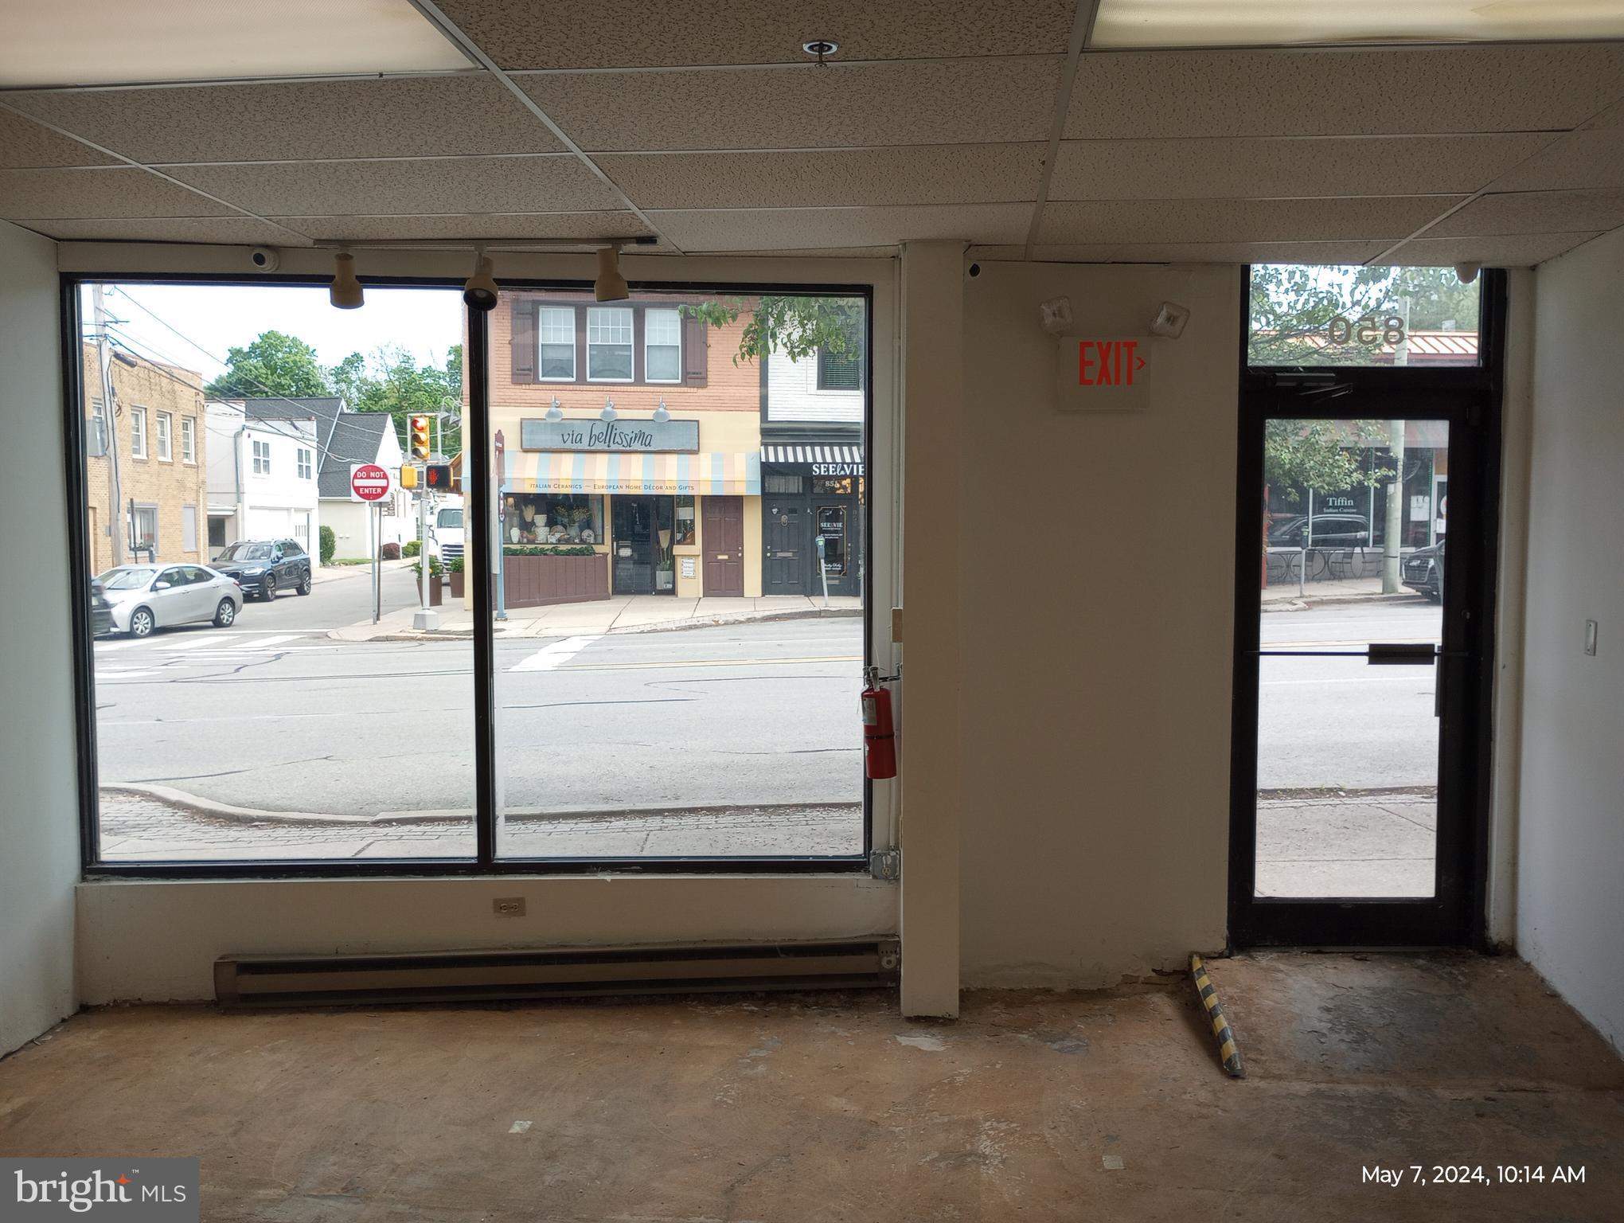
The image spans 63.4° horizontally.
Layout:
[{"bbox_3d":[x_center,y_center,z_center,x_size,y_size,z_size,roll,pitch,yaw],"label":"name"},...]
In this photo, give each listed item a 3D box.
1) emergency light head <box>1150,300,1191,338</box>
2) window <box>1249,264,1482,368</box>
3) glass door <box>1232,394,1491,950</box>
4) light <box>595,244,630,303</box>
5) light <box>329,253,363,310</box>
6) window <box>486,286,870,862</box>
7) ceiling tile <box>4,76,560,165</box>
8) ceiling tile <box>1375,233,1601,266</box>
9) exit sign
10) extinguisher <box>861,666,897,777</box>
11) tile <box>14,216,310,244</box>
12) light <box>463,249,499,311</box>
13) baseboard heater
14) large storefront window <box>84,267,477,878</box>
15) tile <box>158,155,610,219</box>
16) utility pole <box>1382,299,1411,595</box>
[{"bbox_3d":[1.248,-1.016,4.580,0.095,0.100,0.080,25,12,2],"label":"emergency light head"},{"bbox_3d":[2.046,-1.098,4.888,0.900,0.400,0.050,0,4,-3],"label":"window"},{"bbox_3d":[2.054,0.236,4.915,0.952,2.053,0.070,0,3,-2],"label":"glass door"},{"bbox_3d":[-0.668,-1.131,4.400,0.118,0.190,0.125,0,3,0],"label":"light"},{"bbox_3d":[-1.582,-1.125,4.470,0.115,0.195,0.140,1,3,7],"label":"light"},{"bbox_3d":[-0.477,-0.120,4.760,1.384,2.090,0.070,0,3,-3],"label":"window"},{"bbox_3d":[-1.243,-1.180,3.181,1.200,0.020,0.595,1,4,7],"label":"ceiling tile"},{"bbox_3d":[2.282,-1.246,4.540,0.569,0.020,0.544,1,3,7],"label":"ceiling tile"},{"bbox_3d":[1.054,-0.855,4.740,0.330,0.258,0.070,0,3,-2],"label":"exit sign"},{"bbox_3d":[0.241,0.396,4.666,0.118,0.400,0.108,0,4,0],"label":"extinguisher"},{"bbox_3d":[-2.172,-1.260,4.344,0.854,0.020,0.366,1,3,7],"label":"tile"},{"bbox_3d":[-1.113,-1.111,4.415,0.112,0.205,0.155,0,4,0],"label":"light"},{"bbox_3d":[-0.888,1.291,4.745,2.425,0.176,0.072,0,4,-5],"label":"baseboard heater"},{"bbox_3d":[-1.884,-0.119,4.671,1.350,2.060,0.060,0,4,-5],"label":"large storefront window"},{"bbox_3d":[-1.173,-1.217,3.782,1.200,0.020,0.595,1,4,7],"label":"tile"},{"bbox_3d":[11.847,-3.324,26.620,0.330,5.940,0.330,1,3,7],"label":"utility pole"}]

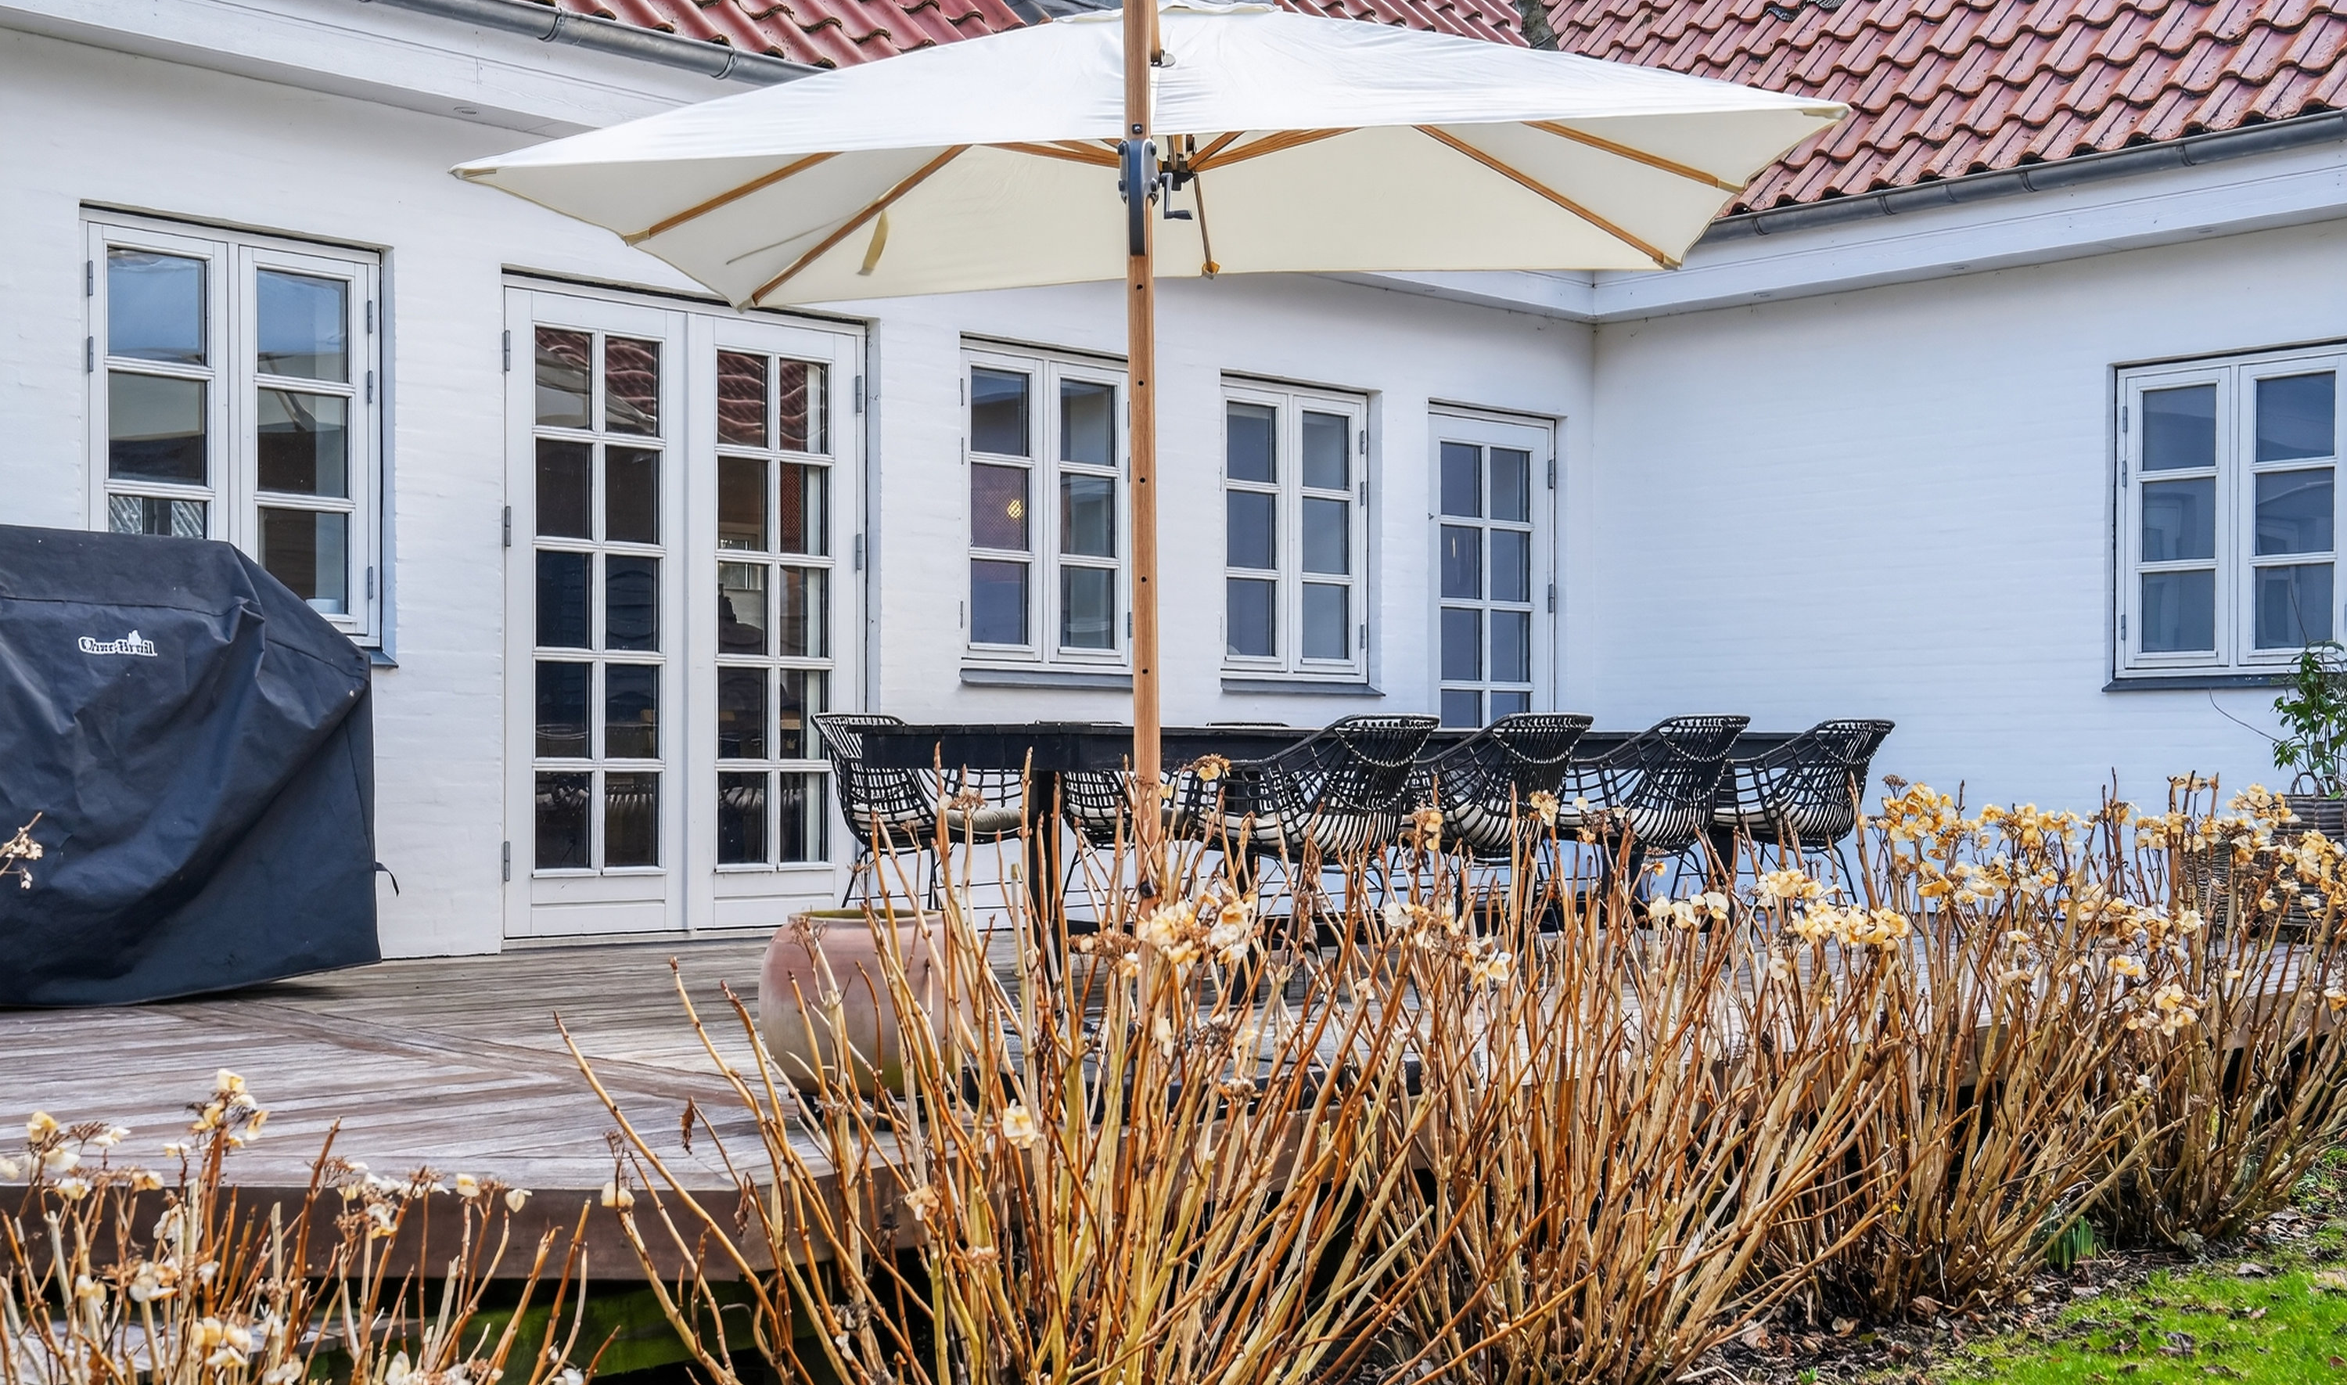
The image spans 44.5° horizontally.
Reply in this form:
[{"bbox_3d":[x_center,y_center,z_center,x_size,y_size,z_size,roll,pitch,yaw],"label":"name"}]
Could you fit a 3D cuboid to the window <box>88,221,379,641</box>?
[{"bbox_3d":[-2.740,-0.733,8.313,0.100,1.190,0.927,-2,-2,45],"label":"window"}]

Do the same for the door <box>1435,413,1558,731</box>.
[{"bbox_3d":[1.344,-0.168,12.439,0.100,2.090,0.897,-2,-2,45],"label":"door"}]

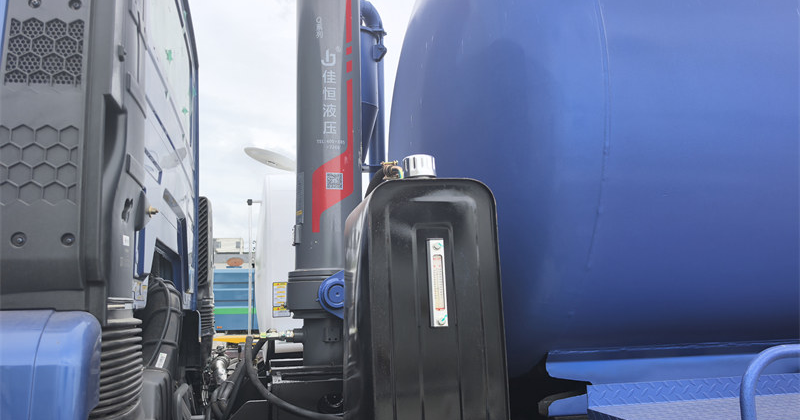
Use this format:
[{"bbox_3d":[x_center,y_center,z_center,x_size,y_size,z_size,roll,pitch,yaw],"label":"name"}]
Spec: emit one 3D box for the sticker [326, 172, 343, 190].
[{"bbox_3d":[-0.231,-0.101,2.204,0.059,0.059,0.004,1,-9,-15],"label":"sticker"}]

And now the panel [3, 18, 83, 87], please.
[{"bbox_3d":[-0.610,-0.270,1.074,0.121,0.126,0.020,0,-15,-9],"label":"panel"}]

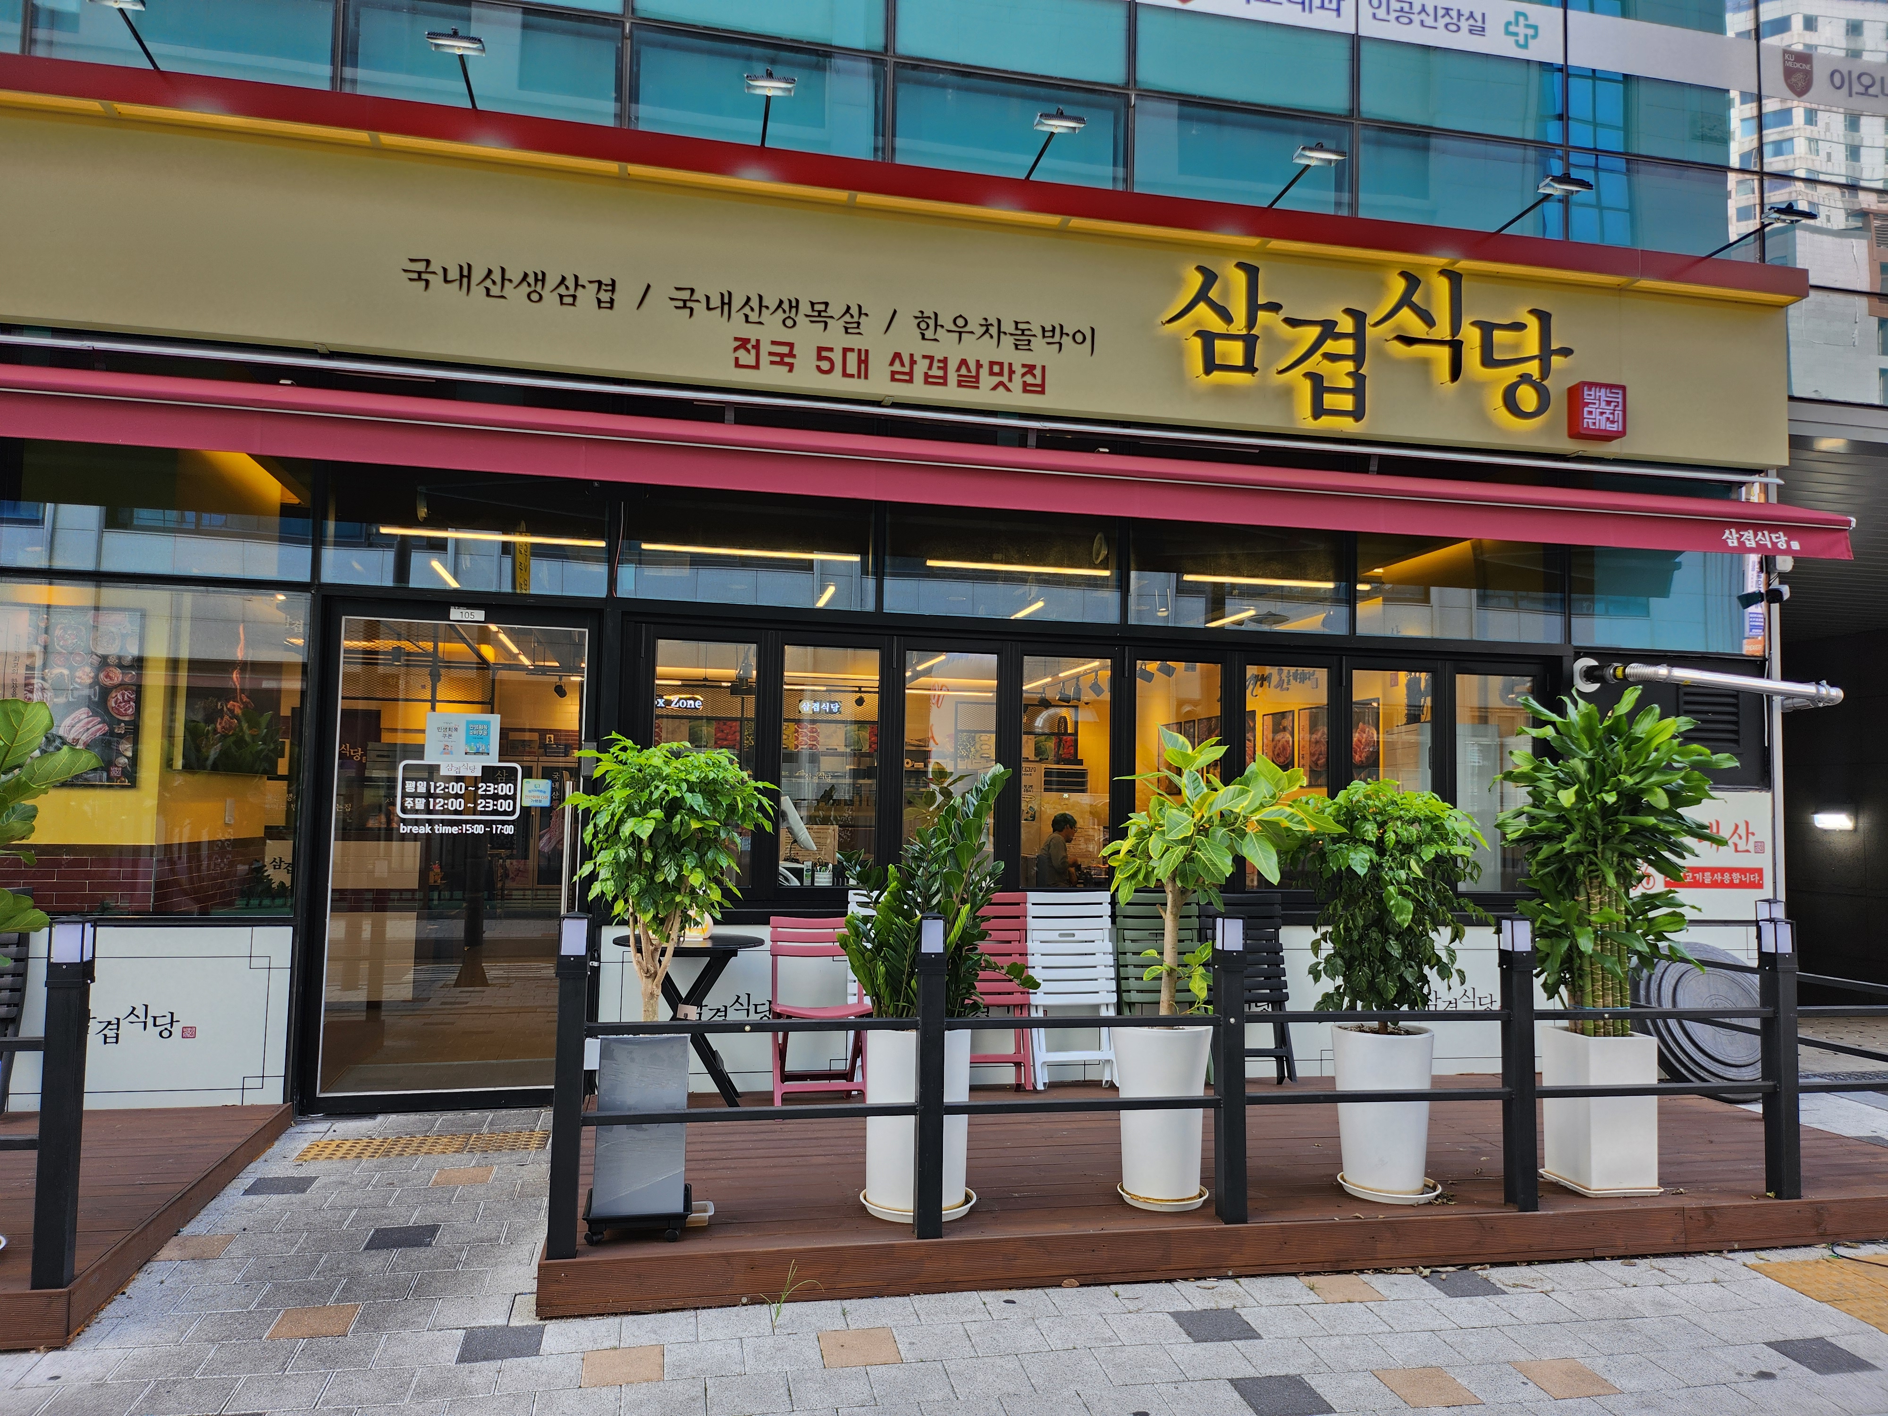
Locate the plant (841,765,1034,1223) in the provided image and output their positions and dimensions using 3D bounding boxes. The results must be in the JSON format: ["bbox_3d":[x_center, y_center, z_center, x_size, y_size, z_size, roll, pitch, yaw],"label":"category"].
[{"bbox_3d":[-0.032,0.955,4.557,0.670,1.500,0.580,2,-4,-11],"label":"plant"}]

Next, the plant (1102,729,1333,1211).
[{"bbox_3d":[0.928,0.847,4.388,0.833,1.549,0.733,2,-4,-11],"label":"plant"}]

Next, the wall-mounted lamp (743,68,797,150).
[{"bbox_3d":[-0.706,-2.382,5.258,0.223,0.109,0.564,2,-4,-11],"label":"wall-mounted lamp"}]

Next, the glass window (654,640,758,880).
[{"bbox_3d":[-1.131,0.259,6.154,0.475,1.146,0.070,2,-4,-11],"label":"glass window"}]

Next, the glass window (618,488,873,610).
[{"bbox_3d":[-0.860,-0.735,5.786,1.148,0.562,0.059,2,-4,-11],"label":"glass window"}]

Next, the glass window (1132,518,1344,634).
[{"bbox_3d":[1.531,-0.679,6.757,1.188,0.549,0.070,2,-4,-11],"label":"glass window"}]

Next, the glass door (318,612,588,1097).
[{"bbox_3d":[-2.201,0.660,5.910,1.078,2.127,0.070,2,-4,-11],"label":"glass door"}]

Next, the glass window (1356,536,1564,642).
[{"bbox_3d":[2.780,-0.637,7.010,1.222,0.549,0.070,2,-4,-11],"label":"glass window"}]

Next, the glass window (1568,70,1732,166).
[{"bbox_3d":[3.995,-3.304,7.361,1.093,0.452,0.070,2,-4,-11],"label":"glass window"}]

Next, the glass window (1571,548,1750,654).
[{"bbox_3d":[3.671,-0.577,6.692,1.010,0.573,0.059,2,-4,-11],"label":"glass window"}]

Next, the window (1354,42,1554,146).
[{"bbox_3d":[2.629,-3.124,6.626,1.139,0.426,0.059,2,-4,-11],"label":"window"}]

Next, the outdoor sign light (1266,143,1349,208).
[{"bbox_3d":[1.533,-2.306,5.706,0.228,0.109,0.564,2,-4,-11],"label":"outdoor sign light"}]

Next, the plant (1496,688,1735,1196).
[{"bbox_3d":[2.432,0.800,4.714,0.985,1.747,0.832,2,-4,-11],"label":"plant"}]

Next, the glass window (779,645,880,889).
[{"bbox_3d":[-0.505,0.260,5.801,0.431,1.069,0.059,2,-4,-11],"label":"glass window"}]

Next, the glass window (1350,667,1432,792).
[{"bbox_3d":[2.359,0.382,6.861,0.464,1.154,0.070,2,-4,-11],"label":"glass window"}]

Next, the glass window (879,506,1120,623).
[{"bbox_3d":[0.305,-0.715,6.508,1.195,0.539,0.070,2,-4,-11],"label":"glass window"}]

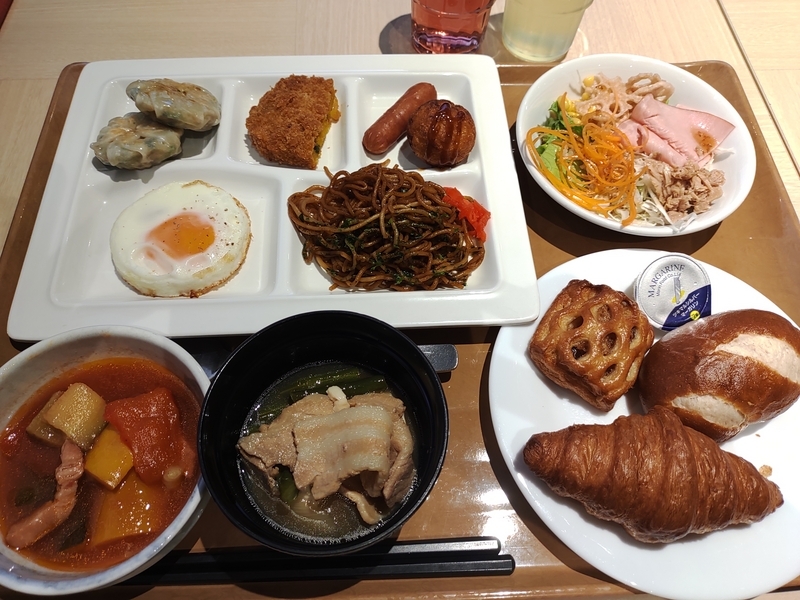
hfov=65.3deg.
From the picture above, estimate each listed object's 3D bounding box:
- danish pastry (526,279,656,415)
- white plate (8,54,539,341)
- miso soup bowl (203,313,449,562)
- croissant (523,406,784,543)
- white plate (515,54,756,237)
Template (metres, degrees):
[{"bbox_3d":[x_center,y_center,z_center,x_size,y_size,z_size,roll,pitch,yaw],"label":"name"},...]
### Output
[{"bbox_3d":[0.106,0.026,0.344,0.059,0.032,0.054,39,68,18],"label":"danish pastry"},{"bbox_3d":[-0.072,-0.072,0.406,0.295,0.025,0.219,-2,62,-3],"label":"white plate"},{"bbox_3d":[-0.034,0.070,0.307,0.112,0.066,0.112,1,62,-1],"label":"miso soup bowl"},{"bbox_3d":[0.124,0.086,0.306,0.124,0.046,0.064,10,62,4],"label":"croissant"},{"bbox_3d":[0.153,-0.098,0.422,0.155,0.033,0.155,1,62,-1],"label":"white plate"}]

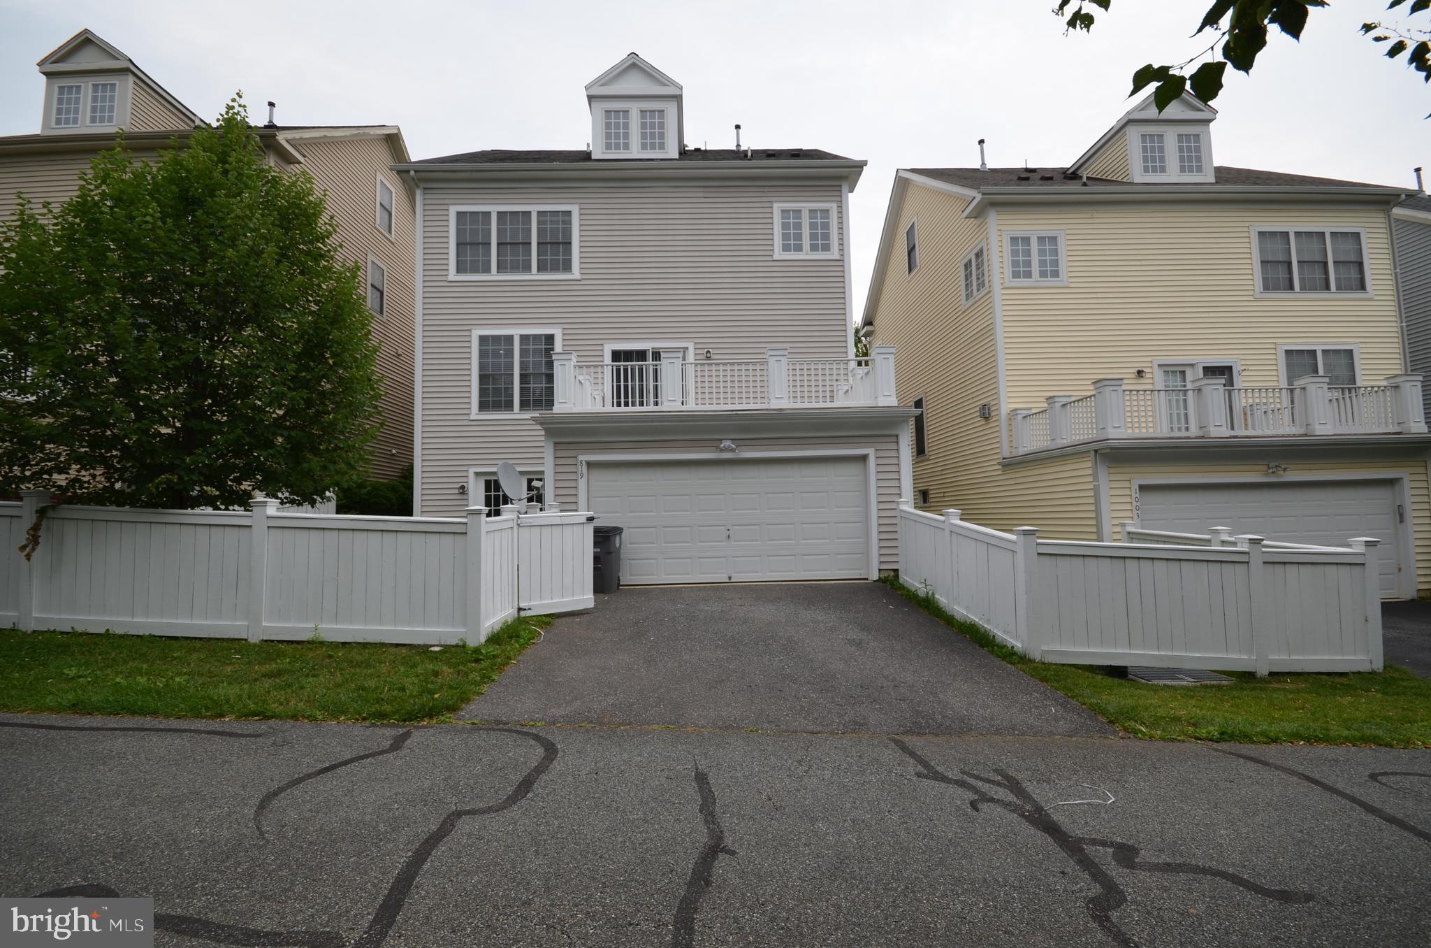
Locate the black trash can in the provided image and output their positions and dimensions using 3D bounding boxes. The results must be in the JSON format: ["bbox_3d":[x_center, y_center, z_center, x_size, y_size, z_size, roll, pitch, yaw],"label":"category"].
[{"bbox_3d":[-1.883,1.408,9.761,0.650,1.070,0.680,-2,-4,10],"label":"black trash can"}]

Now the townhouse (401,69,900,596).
[{"bbox_3d":[-1.922,-4.016,16.771,10.760,12.730,13.160,-1,-4,-2],"label":"townhouse"}]

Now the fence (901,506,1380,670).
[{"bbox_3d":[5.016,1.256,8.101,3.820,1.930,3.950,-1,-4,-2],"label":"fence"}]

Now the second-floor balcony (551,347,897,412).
[{"bbox_3d":[0.126,-1.487,11.830,5.940,1.090,3.400,-1,-4,-2],"label":"second-floor balcony"}]

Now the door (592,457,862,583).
[{"bbox_3d":[0.233,0.808,10.259,4.797,2.152,0.120,-1,-4,-2],"label":"door"}]

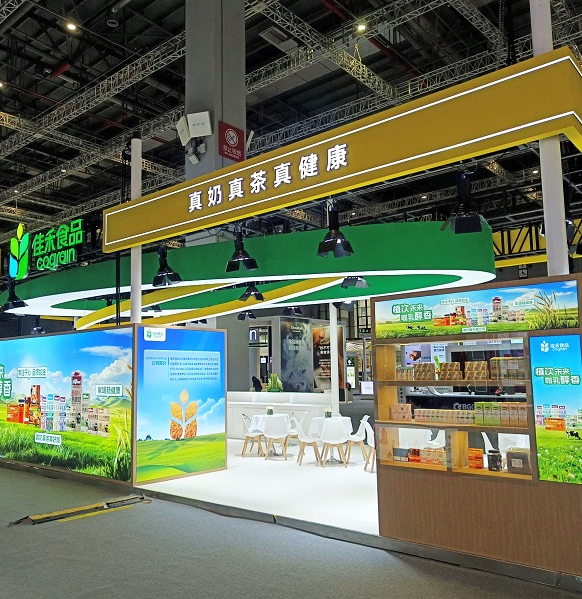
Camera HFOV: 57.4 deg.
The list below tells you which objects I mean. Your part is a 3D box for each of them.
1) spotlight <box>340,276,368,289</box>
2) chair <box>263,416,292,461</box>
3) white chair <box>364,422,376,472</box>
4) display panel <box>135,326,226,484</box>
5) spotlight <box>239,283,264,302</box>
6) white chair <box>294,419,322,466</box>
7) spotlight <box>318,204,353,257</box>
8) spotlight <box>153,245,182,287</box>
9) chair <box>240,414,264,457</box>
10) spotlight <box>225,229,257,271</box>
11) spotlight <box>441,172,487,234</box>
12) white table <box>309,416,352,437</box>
[{"bbox_3d":[1.047,-0.494,8.755,0.391,0.587,0.391,-6,-9,36],"label":"spotlight"},{"bbox_3d":[-0.276,2.572,10.035,0.480,0.820,0.520,-1,-7,0],"label":"chair"},{"bbox_3d":[1.458,2.402,8.749,0.490,0.820,0.470,1,-8,-13],"label":"white chair"},{"bbox_3d":[-1.674,1.578,8.280,0.082,2.276,1.679,-8,-10,43],"label":"display panel"},{"bbox_3d":[-0.677,-0.223,9.100,0.380,0.540,0.380,-1,-7,-4],"label":"spotlight"},{"bbox_3d":[0.281,2.392,9.055,0.490,0.790,0.470,0,-7,-10],"label":"white chair"},{"bbox_3d":[0.525,-0.802,6.262,0.391,0.587,0.391,-6,-9,36],"label":"spotlight"},{"bbox_3d":[-1.887,-0.517,8.085,0.391,0.587,0.391,-6,-9,36],"label":"spotlight"},{"bbox_3d":[-0.716,2.680,10.589,0.490,0.820,0.470,-3,-8,11],"label":"chair"},{"bbox_3d":[-0.677,-0.670,7.267,0.360,0.600,0.340,-7,-9,38],"label":"spotlight"},{"bbox_3d":[1.682,-0.931,5.150,0.410,0.540,0.380,-3,-8,18],"label":"spotlight"},{"bbox_3d":[0.715,2.439,9.277,0.730,0.735,0.730,-1,-7,0],"label":"white table"}]

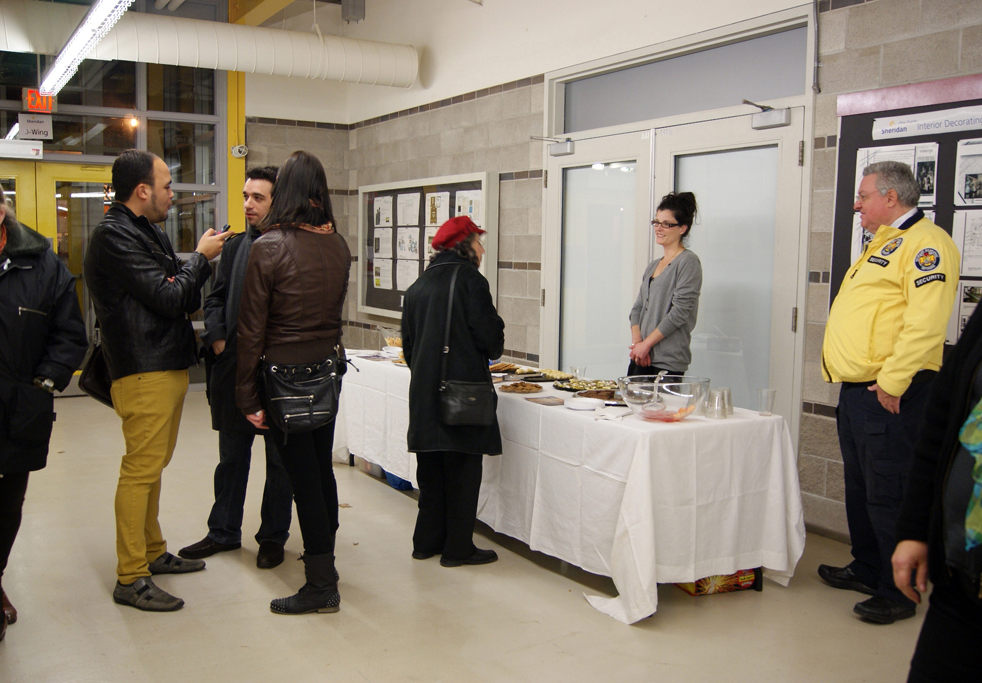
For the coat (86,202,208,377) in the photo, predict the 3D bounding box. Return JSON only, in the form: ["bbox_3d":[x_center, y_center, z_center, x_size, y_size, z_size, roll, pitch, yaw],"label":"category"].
[{"bbox_3d":[-1.390,-0.199,3.820,0.490,0.710,0.480,1,6,-2],"label":"coat"}]

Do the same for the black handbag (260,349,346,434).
[{"bbox_3d":[-0.707,0.185,3.540,0.330,0.330,0.160,0,6,-12],"label":"black handbag"}]

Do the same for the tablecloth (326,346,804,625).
[{"bbox_3d":[0.131,0.554,5.117,0.860,0.755,3.140,-3,7,-31],"label":"tablecloth"}]

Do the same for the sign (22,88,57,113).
[{"bbox_3d":[-3.896,-2.080,8.100,0.300,0.200,0.060,-3,7,-31],"label":"sign"}]

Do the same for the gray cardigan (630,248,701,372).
[{"bbox_3d":[0.933,-0.166,5.020,0.300,0.660,0.440,-3,7,-35],"label":"gray cardigan"}]

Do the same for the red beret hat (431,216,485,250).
[{"bbox_3d":[-0.146,-0.486,4.220,0.250,0.155,0.220,-2,7,-28],"label":"red beret hat"}]

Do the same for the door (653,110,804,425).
[{"bbox_3d":[1.285,-0.169,5.360,0.050,2.160,1.160,-3,7,-31],"label":"door"}]

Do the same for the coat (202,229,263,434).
[{"bbox_3d":[-1.113,-0.055,4.290,0.500,0.970,0.340,4,7,30],"label":"coat"}]

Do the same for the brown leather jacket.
[{"bbox_3d":[-0.776,-0.086,3.690,0.480,0.750,0.310,-2,7,-25],"label":"brown leather jacket"}]

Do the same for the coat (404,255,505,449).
[{"bbox_3d":[-0.170,0.054,4.250,0.410,0.920,0.490,-4,7,-37],"label":"coat"}]

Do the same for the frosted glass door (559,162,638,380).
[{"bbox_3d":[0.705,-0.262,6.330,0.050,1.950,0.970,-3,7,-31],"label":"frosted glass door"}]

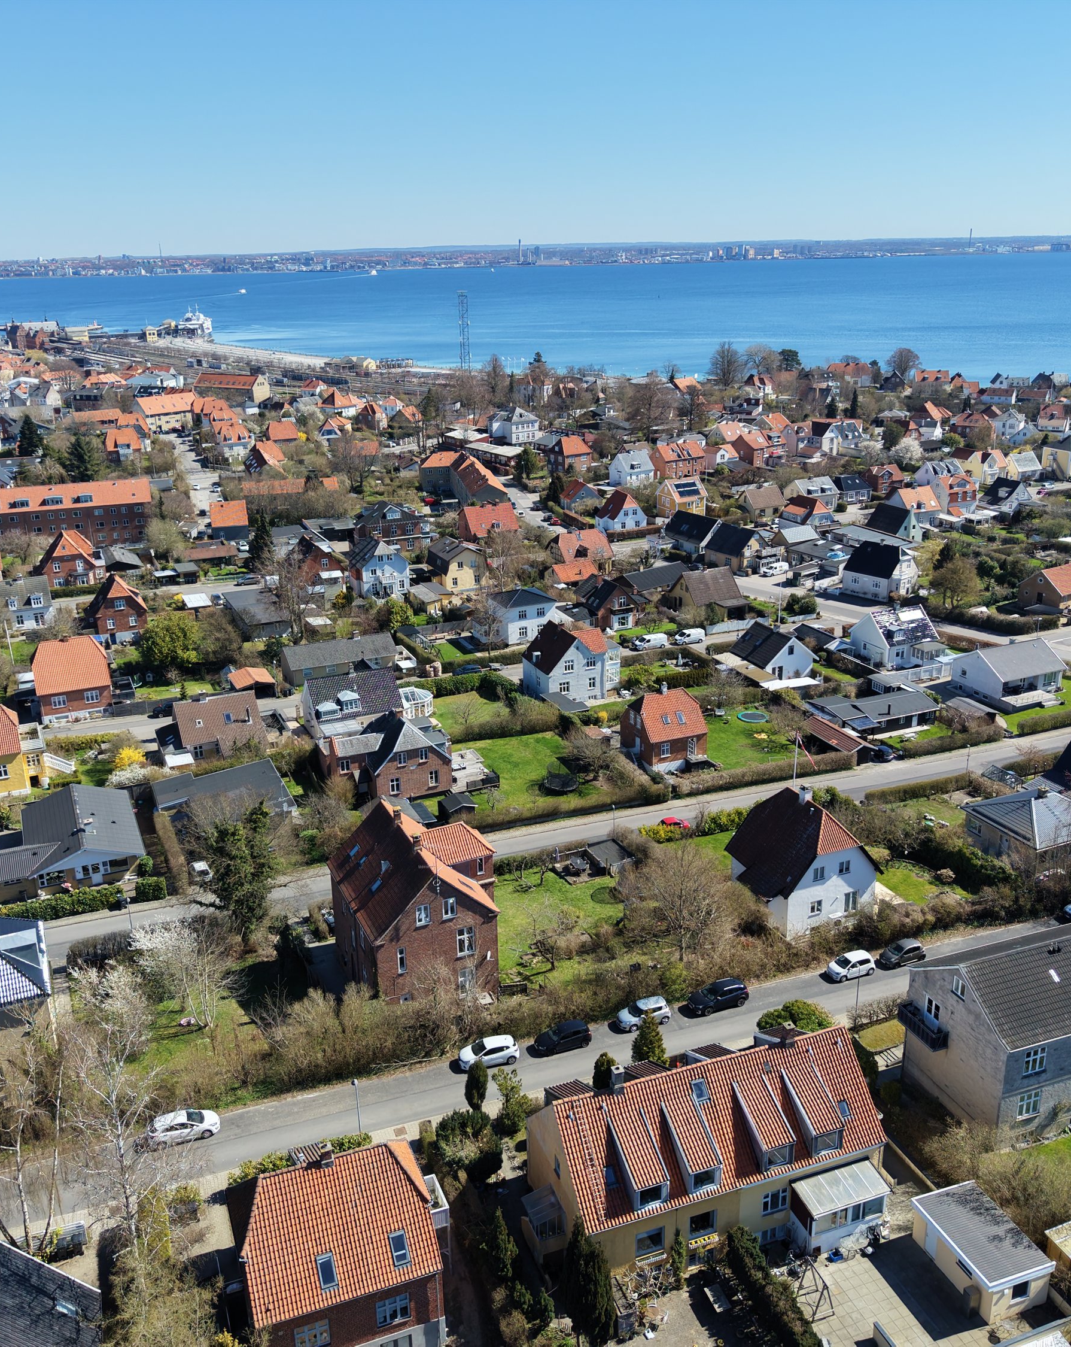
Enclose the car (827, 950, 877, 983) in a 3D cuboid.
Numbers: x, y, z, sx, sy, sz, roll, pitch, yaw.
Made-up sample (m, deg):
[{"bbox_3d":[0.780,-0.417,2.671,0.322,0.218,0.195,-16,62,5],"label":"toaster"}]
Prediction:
[{"bbox_3d":[24.248,22.290,95.163,3.600,1.490,1.650,-8,20,-19],"label":"car"}]

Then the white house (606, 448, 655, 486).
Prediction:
[{"bbox_3d":[26.283,-55.444,335.983,9.600,8.090,7.440,-12,22,-29],"label":"white house"}]

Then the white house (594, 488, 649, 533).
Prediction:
[{"bbox_3d":[19.480,-35.990,276.190,8.600,8.200,8.300,-9,20,-23],"label":"white house"}]

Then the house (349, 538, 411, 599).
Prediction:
[{"bbox_3d":[-27.880,-19.350,221.630,8.630,9.500,8.200,-10,21,-25],"label":"house"}]

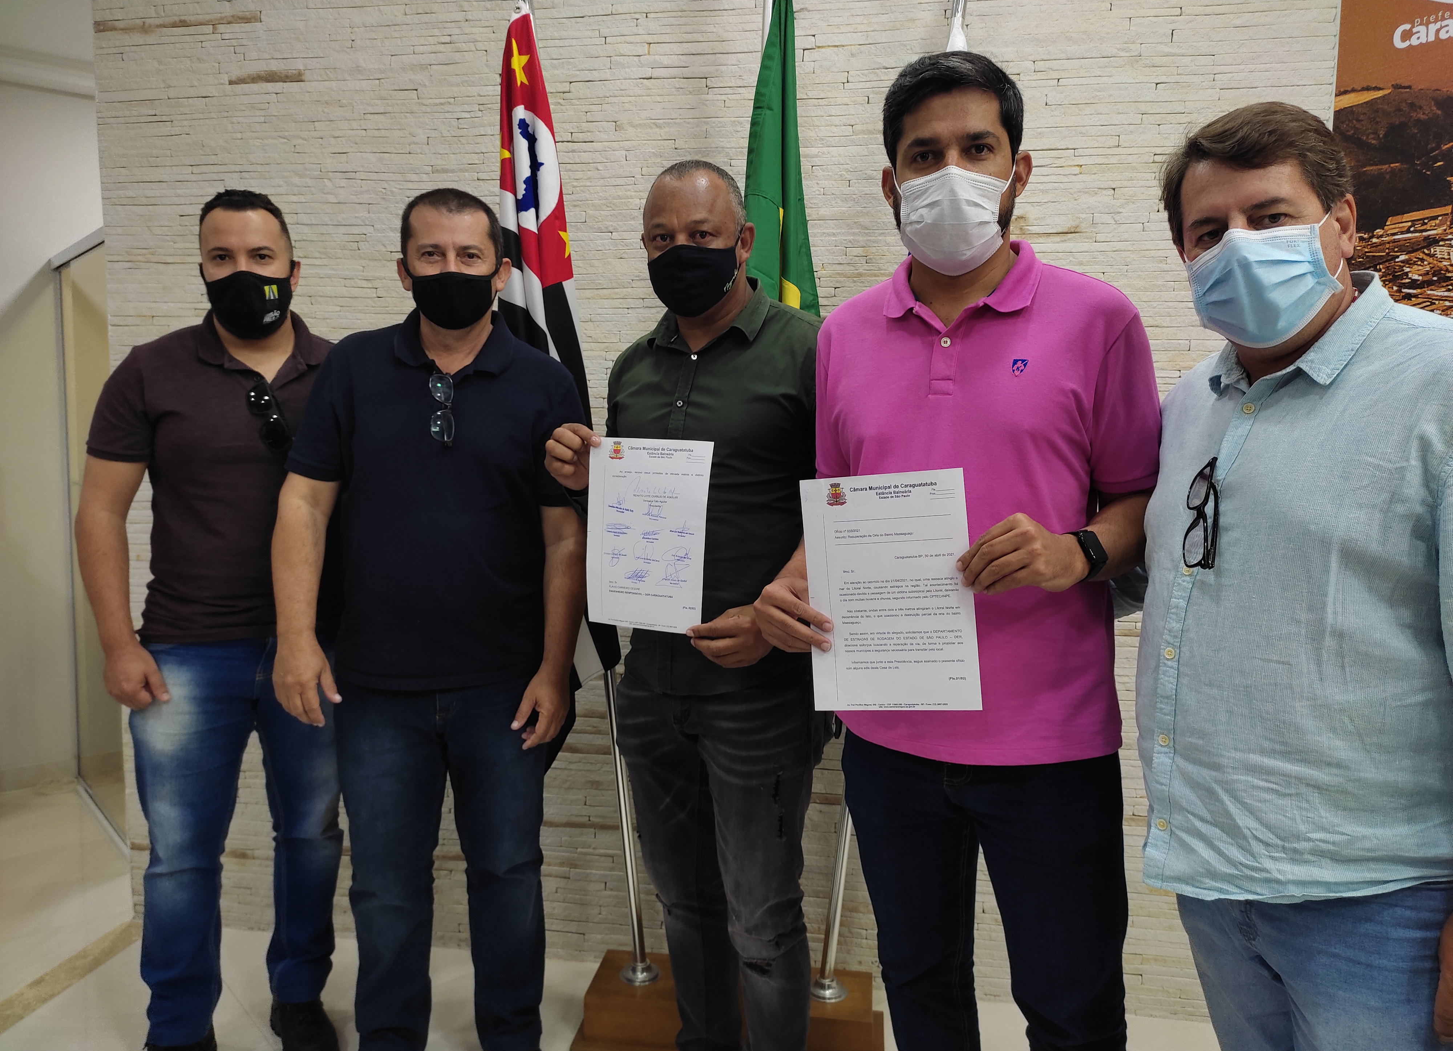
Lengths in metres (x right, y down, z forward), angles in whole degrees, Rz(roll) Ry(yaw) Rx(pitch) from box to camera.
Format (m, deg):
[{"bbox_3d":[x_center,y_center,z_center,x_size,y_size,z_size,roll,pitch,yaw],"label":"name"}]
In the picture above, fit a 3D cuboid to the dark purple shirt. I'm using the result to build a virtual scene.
[{"bbox_3d":[-0.957,-0.096,2.080,0.500,0.640,0.290,-2,6,-26],"label":"dark purple shirt"}]

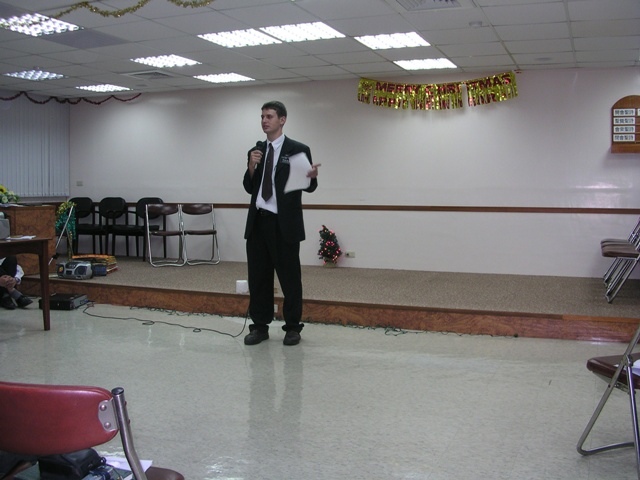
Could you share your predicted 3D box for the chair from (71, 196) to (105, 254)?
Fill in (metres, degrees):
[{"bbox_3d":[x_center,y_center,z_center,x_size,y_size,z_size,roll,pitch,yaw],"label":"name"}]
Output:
[{"bbox_3d":[-3.390,-0.178,9.497,0.540,0.830,0.550,1,4,15],"label":"chair"}]

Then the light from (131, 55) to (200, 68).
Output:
[{"bbox_3d":[-1.537,-1.812,6.879,0.580,0.060,0.580,2,5,22],"label":"light"}]

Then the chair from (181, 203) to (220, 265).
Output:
[{"bbox_3d":[-1.517,-0.080,8.629,0.450,0.760,0.470,-1,4,-16],"label":"chair"}]

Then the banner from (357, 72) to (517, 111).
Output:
[{"bbox_3d":[1.291,-1.658,7.663,1.860,0.420,0.060,2,5,22],"label":"banner"}]

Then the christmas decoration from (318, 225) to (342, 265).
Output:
[{"bbox_3d":[0.125,0.076,8.164,0.280,0.510,0.270,0,4,0],"label":"christmas decoration"}]

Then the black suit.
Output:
[{"bbox_3d":[-0.285,-0.032,5.028,0.540,1.440,0.350,2,5,23],"label":"black suit"}]

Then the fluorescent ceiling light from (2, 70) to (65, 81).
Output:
[{"bbox_3d":[-3.139,-1.830,7.553,0.580,0.060,0.580,2,5,22],"label":"fluorescent ceiling light"}]

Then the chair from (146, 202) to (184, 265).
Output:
[{"bbox_3d":[-1.916,-0.070,8.496,0.450,0.760,0.470,-1,4,-16],"label":"chair"}]

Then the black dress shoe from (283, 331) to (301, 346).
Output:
[{"bbox_3d":[-0.202,0.701,5.098,0.110,0.110,0.290,1,4,9],"label":"black dress shoe"}]

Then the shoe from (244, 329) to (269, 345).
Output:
[{"bbox_3d":[-0.454,0.698,5.122,0.110,0.110,0.290,2,5,25],"label":"shoe"}]

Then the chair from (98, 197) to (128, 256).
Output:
[{"bbox_3d":[-2.921,-0.163,9.286,0.540,0.830,0.550,1,4,15],"label":"chair"}]

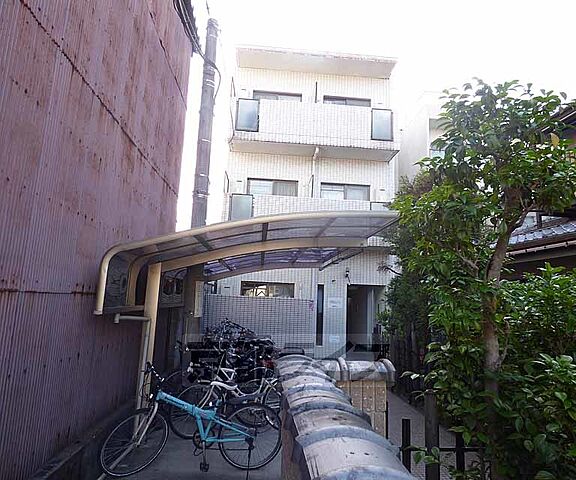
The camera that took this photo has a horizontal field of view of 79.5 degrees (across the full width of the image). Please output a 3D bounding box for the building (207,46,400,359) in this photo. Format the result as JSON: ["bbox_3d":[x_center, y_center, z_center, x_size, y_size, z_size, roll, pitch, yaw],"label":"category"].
[{"bbox_3d":[0.384,-0.501,13.494,5.220,9.020,8.000,3,-11,-4],"label":"building"}]

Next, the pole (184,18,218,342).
[{"bbox_3d":[-1.655,-1.037,6.699,0.300,7.430,0.300,3,-11,-4],"label":"pole"}]

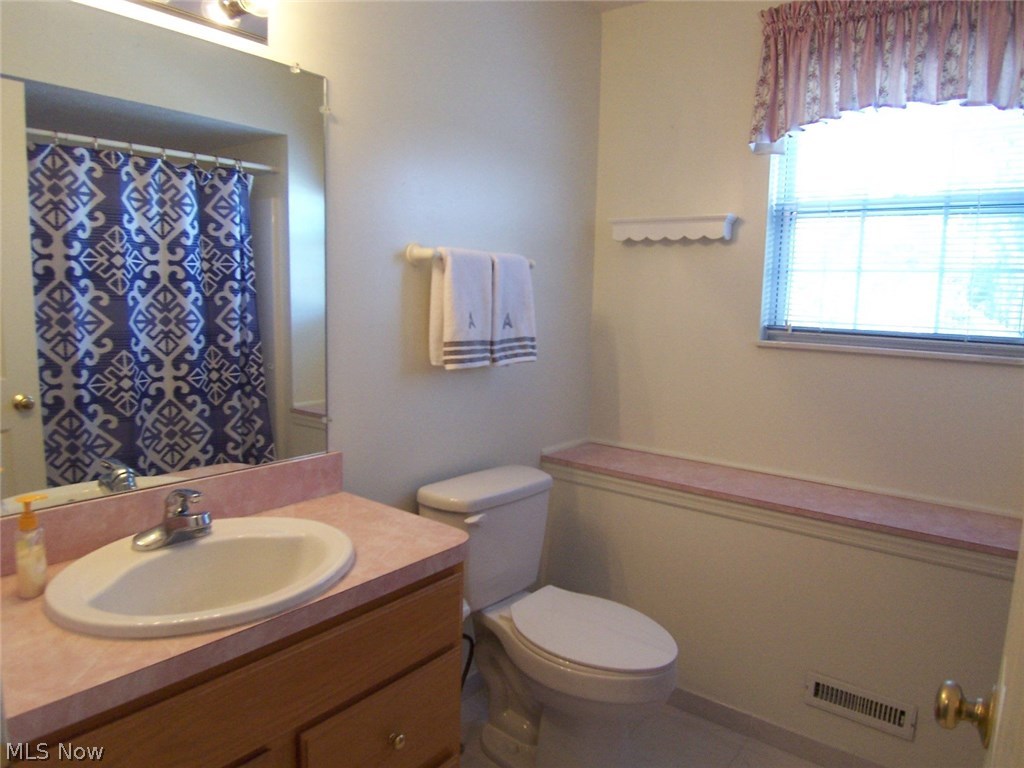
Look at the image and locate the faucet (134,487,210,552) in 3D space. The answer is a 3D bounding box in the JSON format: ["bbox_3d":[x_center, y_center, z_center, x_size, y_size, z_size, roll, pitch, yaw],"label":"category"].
[{"bbox_3d":[-0.642,0.264,1.345,0.163,0.097,0.153,7,9,38],"label":"faucet"}]

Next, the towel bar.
[{"bbox_3d":[-0.104,-0.379,2.072,0.081,0.066,0.512,7,9,38],"label":"towel bar"}]

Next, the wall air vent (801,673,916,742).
[{"bbox_3d":[0.974,0.896,1.905,0.275,0.099,0.018,7,9,38],"label":"wall air vent"}]

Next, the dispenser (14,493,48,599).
[{"bbox_3d":[-0.807,0.271,1.144,0.049,0.168,0.051,-6,10,-43],"label":"dispenser"}]

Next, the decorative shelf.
[{"bbox_3d":[0.555,-0.548,2.426,0.457,0.085,0.078,7,9,38],"label":"decorative shelf"}]

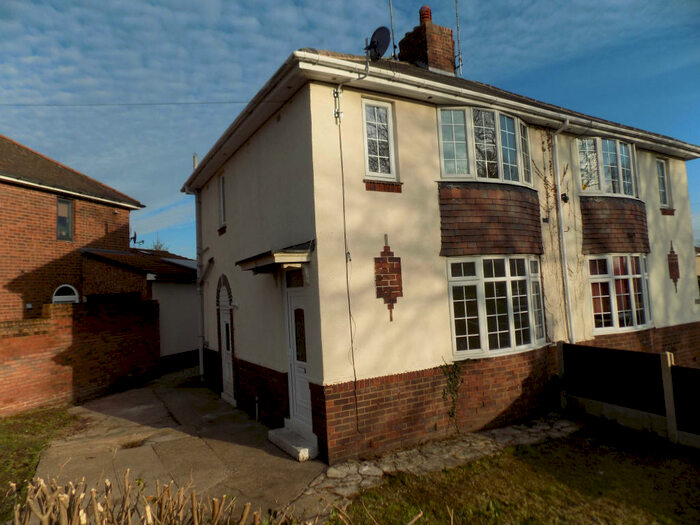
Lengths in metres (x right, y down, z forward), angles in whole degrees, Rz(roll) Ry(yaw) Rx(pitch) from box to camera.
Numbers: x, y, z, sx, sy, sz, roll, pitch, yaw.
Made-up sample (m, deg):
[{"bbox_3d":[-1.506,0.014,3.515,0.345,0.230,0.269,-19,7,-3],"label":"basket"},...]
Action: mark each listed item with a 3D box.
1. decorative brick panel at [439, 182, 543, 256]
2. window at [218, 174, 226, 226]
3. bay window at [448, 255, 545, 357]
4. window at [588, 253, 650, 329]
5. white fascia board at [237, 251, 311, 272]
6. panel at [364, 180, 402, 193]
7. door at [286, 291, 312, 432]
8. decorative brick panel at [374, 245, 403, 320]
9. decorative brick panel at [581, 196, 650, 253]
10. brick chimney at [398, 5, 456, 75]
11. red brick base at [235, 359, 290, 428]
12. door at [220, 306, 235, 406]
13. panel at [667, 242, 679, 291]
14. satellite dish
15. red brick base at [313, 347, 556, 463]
[{"bbox_3d":[2.468,-0.694,7.638,2.428,1.147,0.275,-1,-4,-31],"label":"decorative brick panel"},{"bbox_3d":[-2.659,-1.355,9.949,0.071,1.132,0.541,-1,-4,-31],"label":"window"},{"bbox_3d":[2.612,0.705,7.814,2.318,1.647,0.346,-1,-4,-30],"label":"bay window"},{"bbox_3d":[5.708,0.637,9.599,2.206,1.616,0.325,-1,-4,-30],"label":"window"},{"bbox_3d":[-1.200,0.013,7.068,0.590,0.173,1.708,-1,-4,-30],"label":"white fascia board"},{"bbox_3d":[0.496,-1.085,6.669,0.668,0.148,0.122,-1,-4,-31],"label":"panel"},{"bbox_3d":[-0.701,1.361,6.686,0.071,1.948,0.806,-1,-4,-31],"label":"door"},{"bbox_3d":[0.558,0.290,6.569,0.449,1.061,0.061,-1,-4,-31],"label":"decorative brick panel"},{"bbox_3d":[5.568,-0.743,9.480,2.458,1.127,0.275,-1,-4,-31],"label":"decorative brick panel"},{"bbox_3d":[2.022,-5.751,12.435,0.915,2.135,1.200,-1,-4,-30],"label":"brick chimney"},{"bbox_3d":[-1.641,2.381,8.497,0.120,1.060,2.790,-1,-4,-30],"label":"red brick base"},{"bbox_3d":[-2.765,2.072,10.552,0.081,2.084,0.925,-1,-4,-30],"label":"door"},{"bbox_3d":[7.515,0.102,10.787,0.457,1.190,0.061,-1,-4,-30],"label":"panel"},{"bbox_3d":[0.407,-3.037,6.452,0.408,0.449,0.490,-1,-4,-31],"label":"satellite dish"},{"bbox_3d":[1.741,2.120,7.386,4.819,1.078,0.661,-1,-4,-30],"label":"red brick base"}]

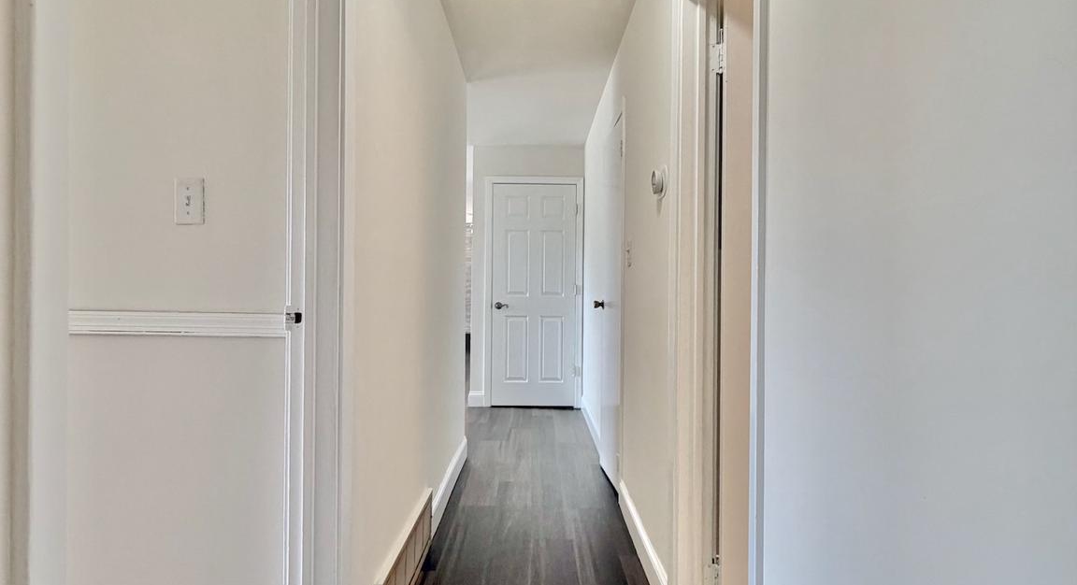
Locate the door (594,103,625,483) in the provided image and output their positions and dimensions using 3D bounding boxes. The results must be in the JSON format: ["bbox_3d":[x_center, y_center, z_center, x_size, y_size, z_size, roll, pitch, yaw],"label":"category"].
[{"bbox_3d":[0.428,0.060,3.325,0.040,2.000,0.530,1,0,-4],"label":"door"}]

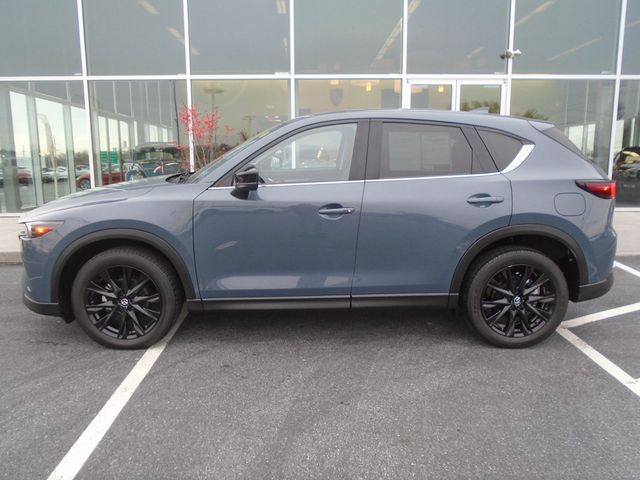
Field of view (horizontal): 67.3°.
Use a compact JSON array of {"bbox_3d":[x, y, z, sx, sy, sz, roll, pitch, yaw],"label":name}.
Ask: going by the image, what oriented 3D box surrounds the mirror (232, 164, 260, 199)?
[{"bbox_3d":[-0.475,-0.369,3.090,0.170,0.223,0.230,0,11,0],"label":"mirror"}]

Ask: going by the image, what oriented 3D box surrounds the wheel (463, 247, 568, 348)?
[{"bbox_3d":[1.357,0.395,3.392,0.725,0.725,0.235,0,11,0],"label":"wheel"}]

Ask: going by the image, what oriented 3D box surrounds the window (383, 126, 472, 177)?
[{"bbox_3d":[0.720,-0.610,3.276,0.638,0.394,0.045,-1,-11,-2],"label":"window"}]

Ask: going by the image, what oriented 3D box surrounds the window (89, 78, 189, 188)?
[{"bbox_3d":[-3.409,-1.759,9.143,1.863,2.457,0.060,0,8,0],"label":"window"}]

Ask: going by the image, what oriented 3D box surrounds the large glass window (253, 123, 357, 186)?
[{"bbox_3d":[-0.149,-0.579,3.279,0.802,0.434,0.045,0,-11,0],"label":"large glass window"}]

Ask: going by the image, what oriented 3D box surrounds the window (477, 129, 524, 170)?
[{"bbox_3d":[1.247,-0.607,3.297,0.321,0.307,0.040,-2,-11,-8],"label":"window"}]

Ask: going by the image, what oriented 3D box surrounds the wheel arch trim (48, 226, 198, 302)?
[{"bbox_3d":[-1.339,0.171,3.272,0.990,0.511,0.100,0,11,0],"label":"wheel arch trim"}]

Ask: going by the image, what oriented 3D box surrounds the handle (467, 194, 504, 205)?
[{"bbox_3d":[1.092,-0.263,3.182,0.251,0.053,0.050,0,11,0],"label":"handle"}]

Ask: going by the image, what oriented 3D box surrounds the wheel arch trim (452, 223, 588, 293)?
[{"bbox_3d":[1.355,0.128,3.262,0.938,0.484,0.100,0,11,0],"label":"wheel arch trim"}]

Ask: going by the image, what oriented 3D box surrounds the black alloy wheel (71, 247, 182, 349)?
[{"bbox_3d":[-1.341,0.408,3.396,0.725,0.725,0.235,0,11,0],"label":"black alloy wheel"}]

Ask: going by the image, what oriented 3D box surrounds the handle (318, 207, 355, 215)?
[{"bbox_3d":[0.111,-0.195,3.185,0.241,0.057,0.050,0,11,0],"label":"handle"}]

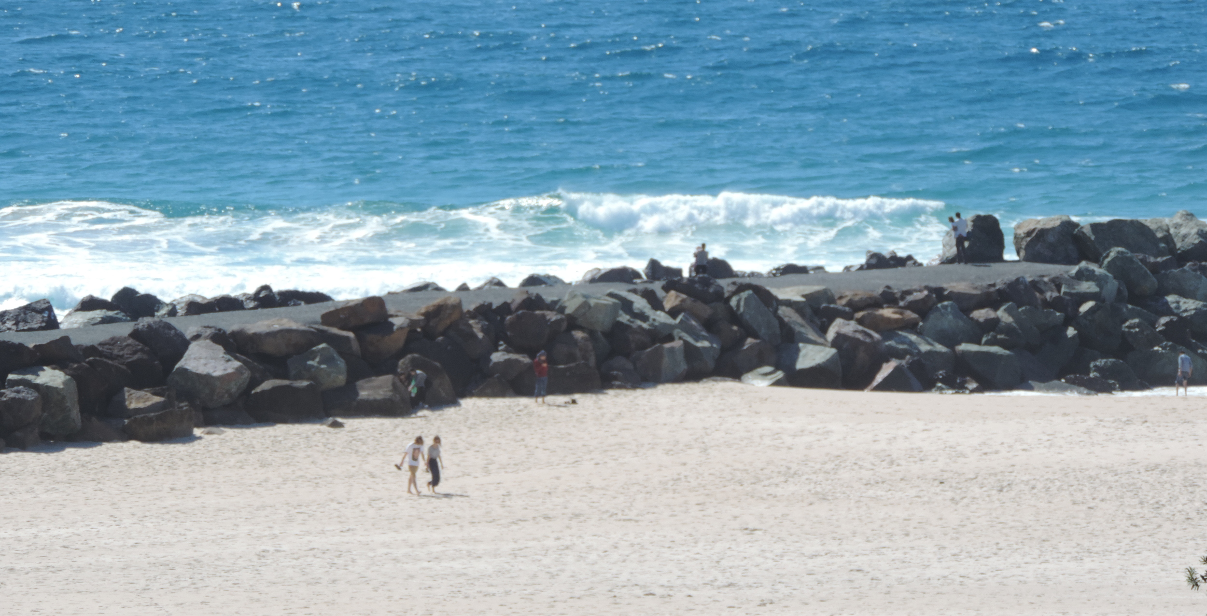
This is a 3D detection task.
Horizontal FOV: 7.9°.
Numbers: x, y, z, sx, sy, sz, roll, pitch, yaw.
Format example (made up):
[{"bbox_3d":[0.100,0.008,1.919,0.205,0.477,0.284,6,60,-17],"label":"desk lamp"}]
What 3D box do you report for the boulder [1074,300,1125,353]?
[{"bbox_3d":[16.657,0.650,293.300,1.750,1.780,1.700,0,5,0],"label":"boulder"}]

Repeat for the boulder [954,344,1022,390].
[{"bbox_3d":[13.108,2.040,297.000,2.281,1.504,1.700,0,4,0],"label":"boulder"}]

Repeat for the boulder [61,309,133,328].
[{"bbox_3d":[-15.815,0.323,271.500,2.230,0.570,1.500,0,4,0],"label":"boulder"}]

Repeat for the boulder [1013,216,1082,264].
[{"bbox_3d":[15.736,-2.394,309.500,2.377,1.633,1.800,0,4,0],"label":"boulder"}]

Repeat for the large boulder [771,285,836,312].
[{"bbox_3d":[6.685,-0.331,291.500,2.180,0.880,1.600,0,5,0],"label":"large boulder"}]

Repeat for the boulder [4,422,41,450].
[{"bbox_3d":[-17.538,3.875,263.400,1.083,0.787,0.974,0,5,0],"label":"boulder"}]

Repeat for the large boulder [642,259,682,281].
[{"bbox_3d":[1.974,-1.279,292.000,1.330,0.750,1.050,0,4,0],"label":"large boulder"}]

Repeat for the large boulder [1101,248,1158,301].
[{"bbox_3d":[17.972,-1.144,298.000,1.930,1.720,1.600,0,4,0],"label":"large boulder"}]

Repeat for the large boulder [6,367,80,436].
[{"bbox_3d":[-17.171,2.874,267.000,2.253,2.029,1.800,0,4,0],"label":"large boulder"}]

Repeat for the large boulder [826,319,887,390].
[{"bbox_3d":[8.337,1.550,286.500,2.014,2.314,1.813,0,5,0],"label":"large boulder"}]

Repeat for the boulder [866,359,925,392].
[{"bbox_3d":[9.612,2.263,288.500,1.900,1.120,1.400,0,5,0],"label":"boulder"}]

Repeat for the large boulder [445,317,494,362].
[{"bbox_3d":[-4.295,1.070,278.609,1.520,1.520,1.567,0,4,0],"label":"large boulder"}]

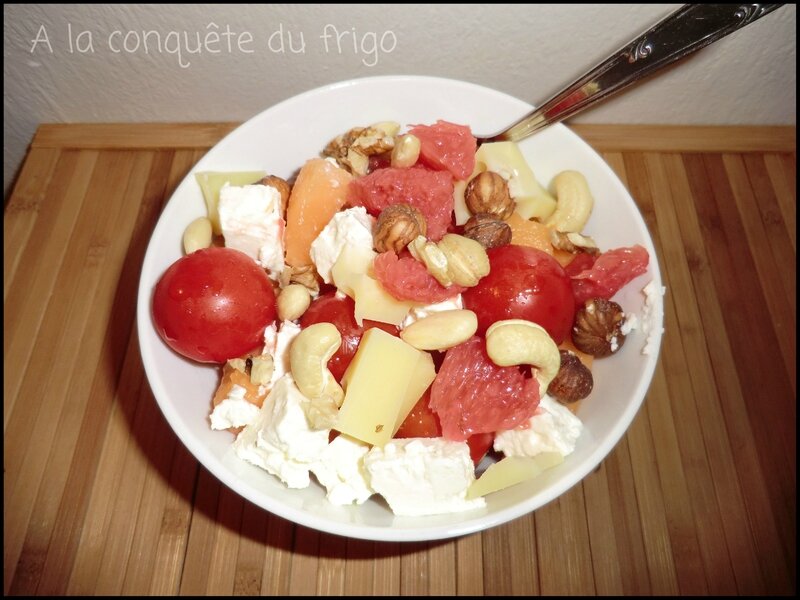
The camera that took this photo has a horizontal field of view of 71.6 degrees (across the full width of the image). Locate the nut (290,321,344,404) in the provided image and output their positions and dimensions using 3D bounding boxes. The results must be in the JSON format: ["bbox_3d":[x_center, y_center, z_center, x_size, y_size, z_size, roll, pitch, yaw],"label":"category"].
[{"bbox_3d":[-0.024,0.018,0.161,0.015,0.011,0.022,-7,64,-4],"label":"nut"}]

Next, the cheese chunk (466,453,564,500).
[{"bbox_3d":[0.032,0.050,0.155,0.029,0.012,0.009,-23,66,-11],"label":"cheese chunk"}]

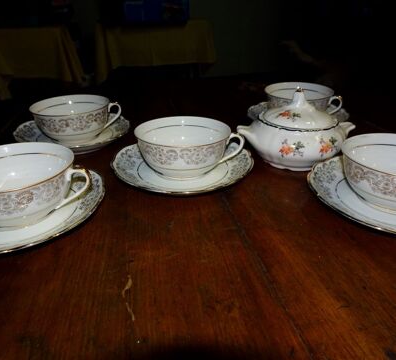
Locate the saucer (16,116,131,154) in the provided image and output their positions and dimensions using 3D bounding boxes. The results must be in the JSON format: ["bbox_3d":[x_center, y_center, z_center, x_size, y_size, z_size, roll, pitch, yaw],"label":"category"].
[{"bbox_3d":[-0.166,-0.061,0.452,0.150,0.021,0.150,-1,28,0],"label":"saucer"}]

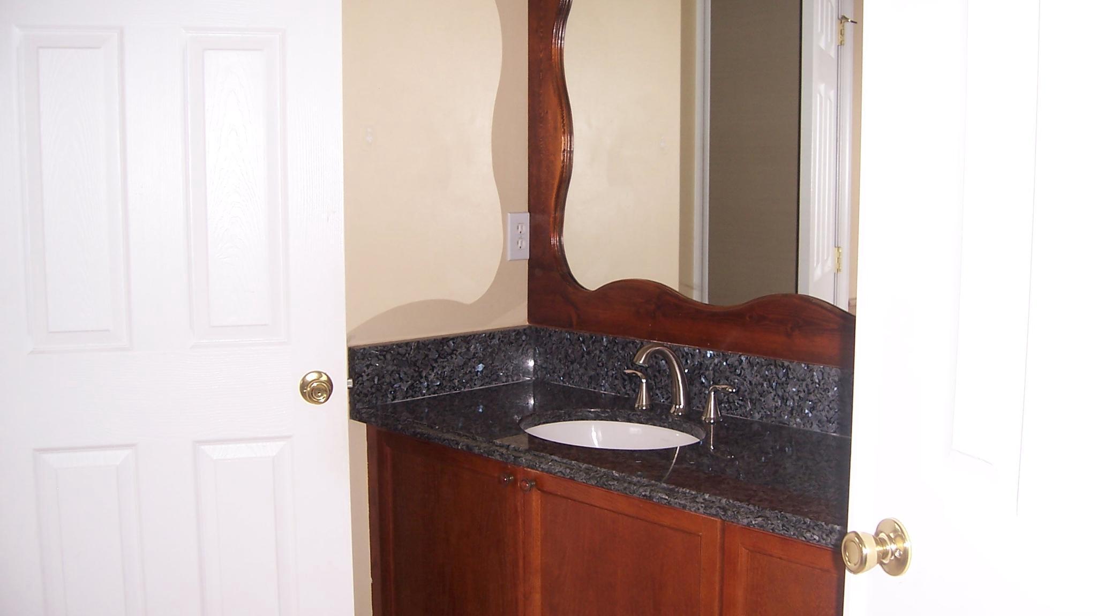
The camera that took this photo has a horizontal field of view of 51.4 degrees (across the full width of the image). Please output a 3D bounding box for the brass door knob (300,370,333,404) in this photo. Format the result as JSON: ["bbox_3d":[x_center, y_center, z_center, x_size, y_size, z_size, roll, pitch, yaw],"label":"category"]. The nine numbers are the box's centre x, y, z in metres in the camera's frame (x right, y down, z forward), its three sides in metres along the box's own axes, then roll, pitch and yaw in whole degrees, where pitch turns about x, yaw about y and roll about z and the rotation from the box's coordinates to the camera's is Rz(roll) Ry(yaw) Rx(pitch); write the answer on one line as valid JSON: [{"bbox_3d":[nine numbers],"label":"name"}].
[{"bbox_3d":[-0.441,0.159,2.182,0.065,0.065,0.060,-2,7,-16],"label":"brass door knob"}]

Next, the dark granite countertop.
[{"bbox_3d":[0.252,0.287,2.317,0.585,0.036,1.460,-6,9,-44],"label":"dark granite countertop"}]

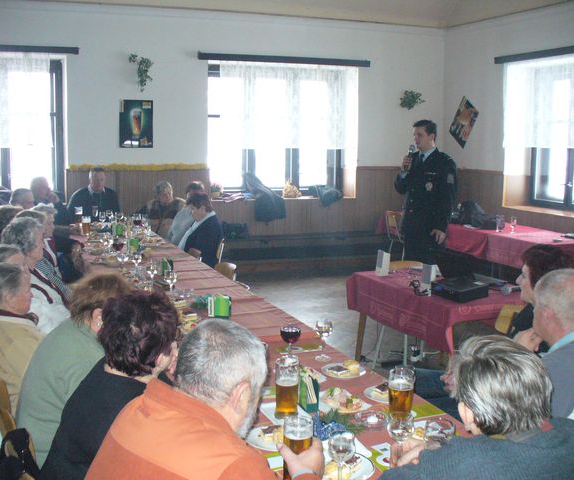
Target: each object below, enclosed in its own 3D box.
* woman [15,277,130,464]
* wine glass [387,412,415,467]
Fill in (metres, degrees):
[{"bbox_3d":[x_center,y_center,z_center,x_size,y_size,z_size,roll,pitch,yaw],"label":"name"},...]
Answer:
[{"bbox_3d":[-0.649,0.732,2.598,0.780,1.234,0.520,-4,9,-27],"label":"woman"},{"bbox_3d":[0.319,0.577,1.928,0.077,0.166,0.077,0,8,0],"label":"wine glass"}]

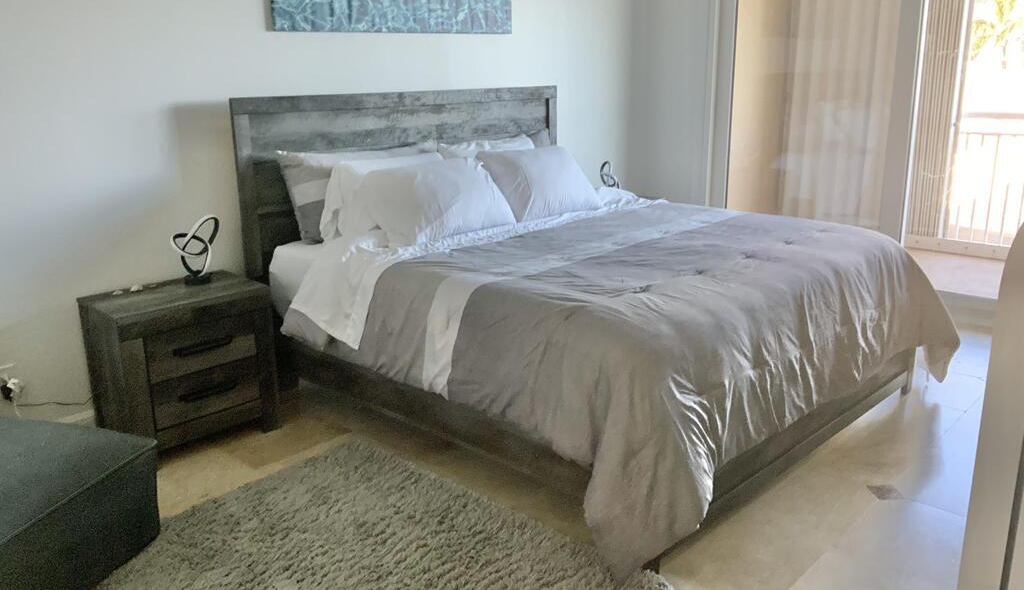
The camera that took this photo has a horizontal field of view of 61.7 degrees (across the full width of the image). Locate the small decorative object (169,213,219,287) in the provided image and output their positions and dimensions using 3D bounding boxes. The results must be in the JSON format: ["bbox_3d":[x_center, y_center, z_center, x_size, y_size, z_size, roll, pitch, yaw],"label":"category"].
[{"bbox_3d":[-1.280,-0.178,3.491,0.110,0.255,0.162,13,20,43],"label":"small decorative object"}]

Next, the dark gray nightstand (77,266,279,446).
[{"bbox_3d":[-1.315,0.292,3.436,0.393,0.625,0.600,13,20,43],"label":"dark gray nightstand"}]

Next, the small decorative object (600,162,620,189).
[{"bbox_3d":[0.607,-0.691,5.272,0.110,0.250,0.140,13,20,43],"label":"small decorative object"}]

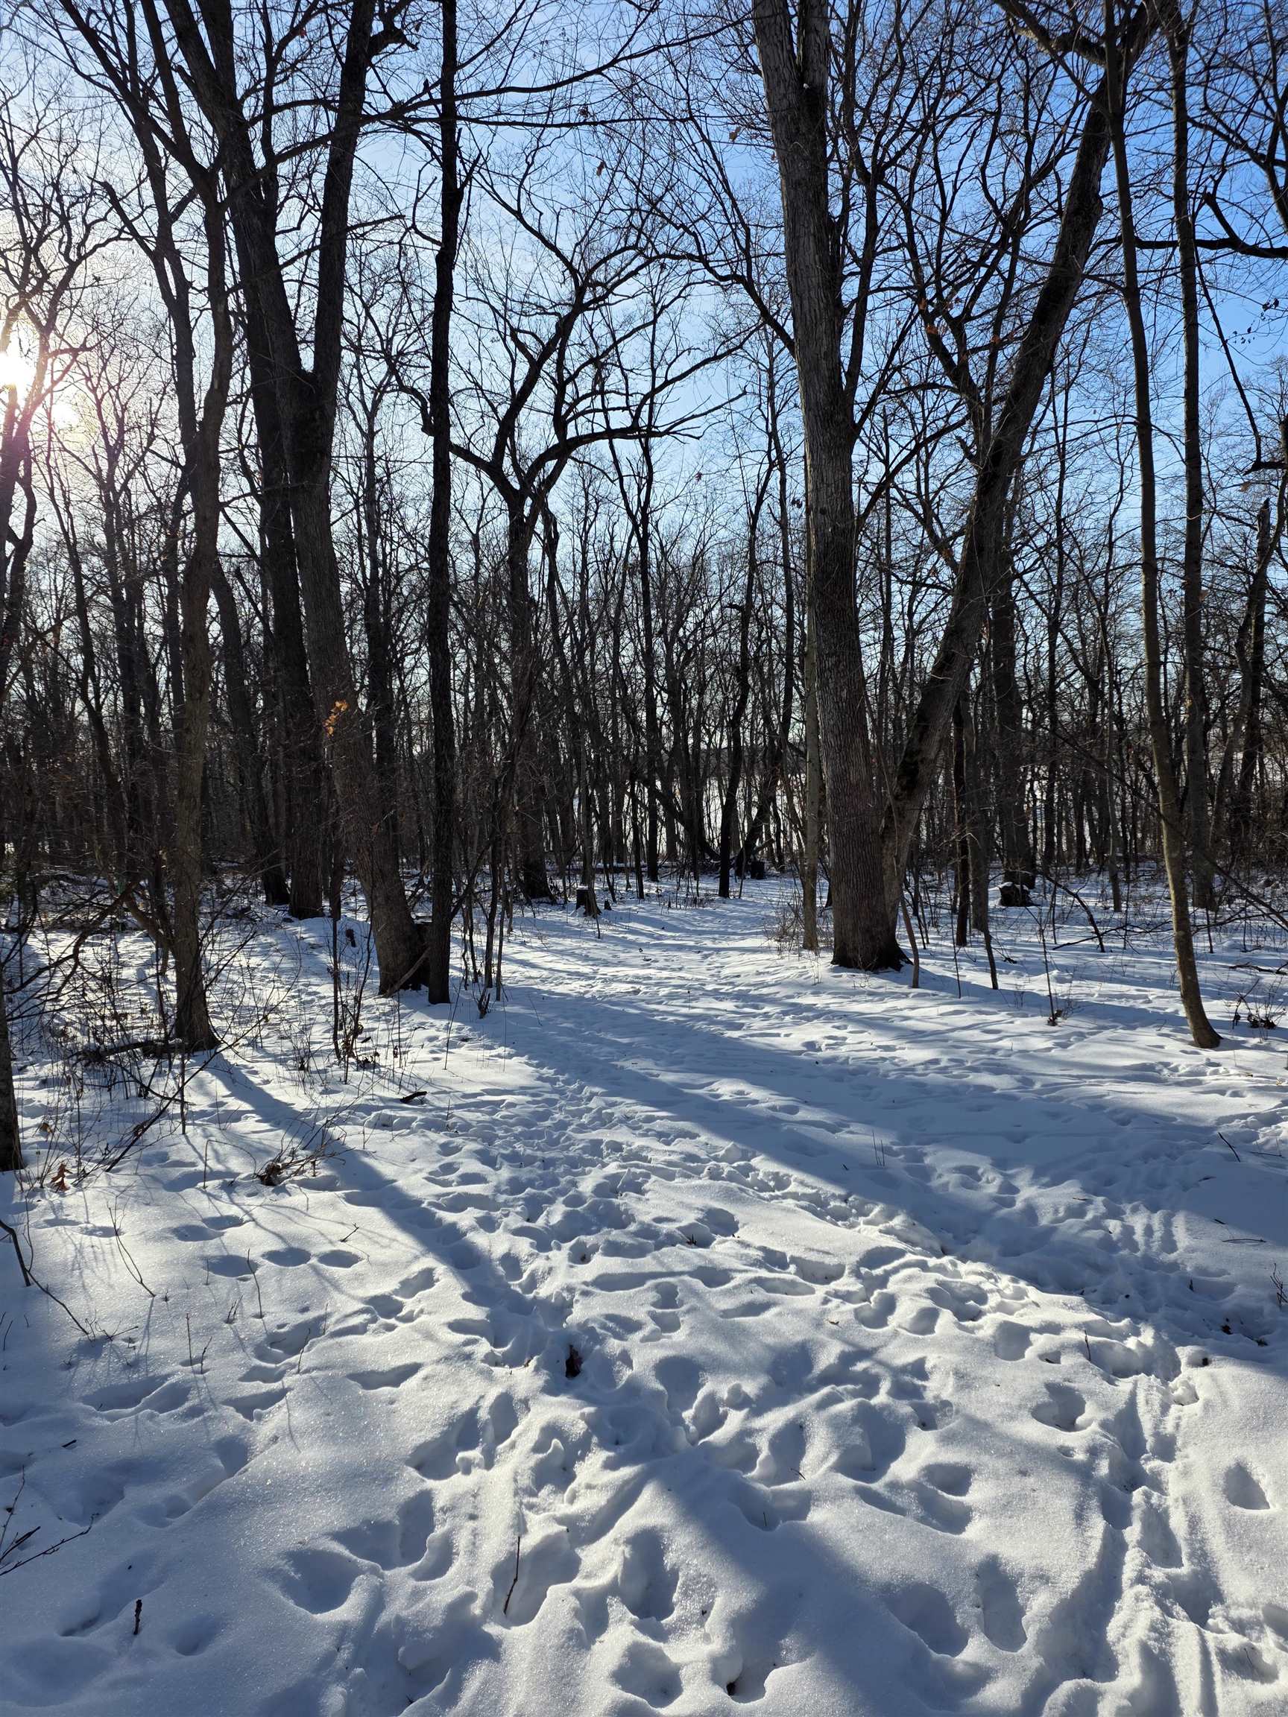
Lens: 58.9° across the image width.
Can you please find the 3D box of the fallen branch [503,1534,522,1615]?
[{"bbox_3d":[-0.257,1.433,2.284,0.018,0.015,0.172,0,18,3],"label":"fallen branch"}]

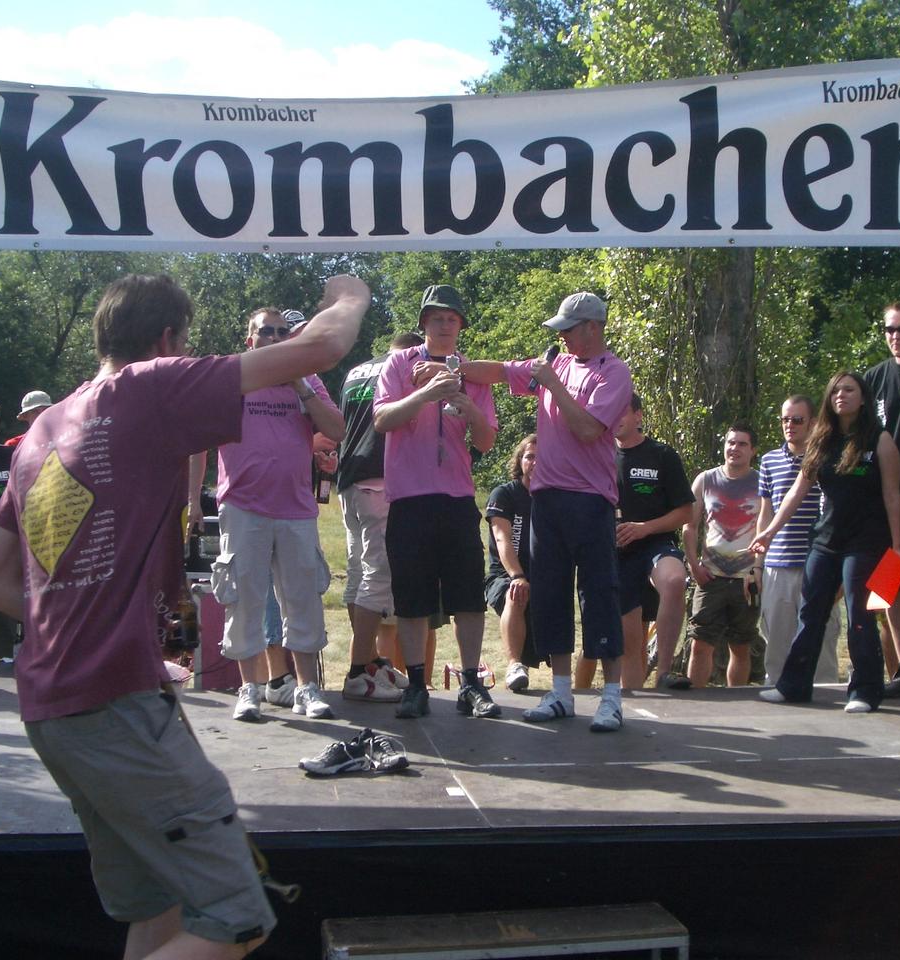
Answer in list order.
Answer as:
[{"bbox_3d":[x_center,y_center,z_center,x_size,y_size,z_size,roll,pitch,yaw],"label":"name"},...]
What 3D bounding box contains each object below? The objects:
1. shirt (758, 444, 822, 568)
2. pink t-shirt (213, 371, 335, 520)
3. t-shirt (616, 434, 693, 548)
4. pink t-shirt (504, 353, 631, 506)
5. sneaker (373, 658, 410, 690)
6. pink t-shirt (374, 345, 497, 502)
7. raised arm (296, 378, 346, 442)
[{"bbox_3d":[1.778,0.136,7.800,0.460,0.650,0.280,1,0,28],"label":"shirt"},{"bbox_3d":[-0.774,-0.182,6.500,0.560,0.710,0.350,1,0,-15],"label":"pink t-shirt"},{"bbox_3d":[0.951,0.063,7.650,0.550,0.620,0.320,1,0,20],"label":"t-shirt"},{"bbox_3d":[0.496,-0.222,6.400,0.540,0.660,0.360,1,1,38],"label":"pink t-shirt"},{"bbox_3d":[-0.302,0.911,7.100,0.290,0.125,0.110,1,0,-25],"label":"sneaker"},{"bbox_3d":[-0.058,-0.242,6.500,0.530,0.680,0.340,1,0,-5],"label":"pink t-shirt"},{"bbox_3d":[-0.555,-0.320,6.350,0.220,0.320,0.220,1,0,-15],"label":"raised arm"}]

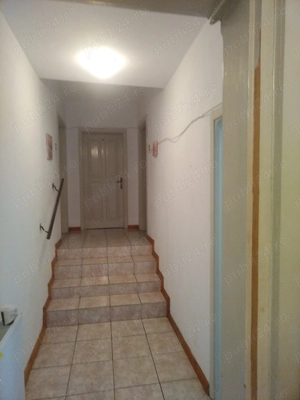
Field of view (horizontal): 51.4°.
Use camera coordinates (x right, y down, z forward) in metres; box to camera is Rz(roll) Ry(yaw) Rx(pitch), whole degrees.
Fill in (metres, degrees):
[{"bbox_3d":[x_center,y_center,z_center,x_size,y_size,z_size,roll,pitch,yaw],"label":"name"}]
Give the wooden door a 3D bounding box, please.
[{"bbox_3d":[-0.951,-0.387,6.487,0.804,1.991,0.048,-1,3,-9],"label":"wooden door"}]

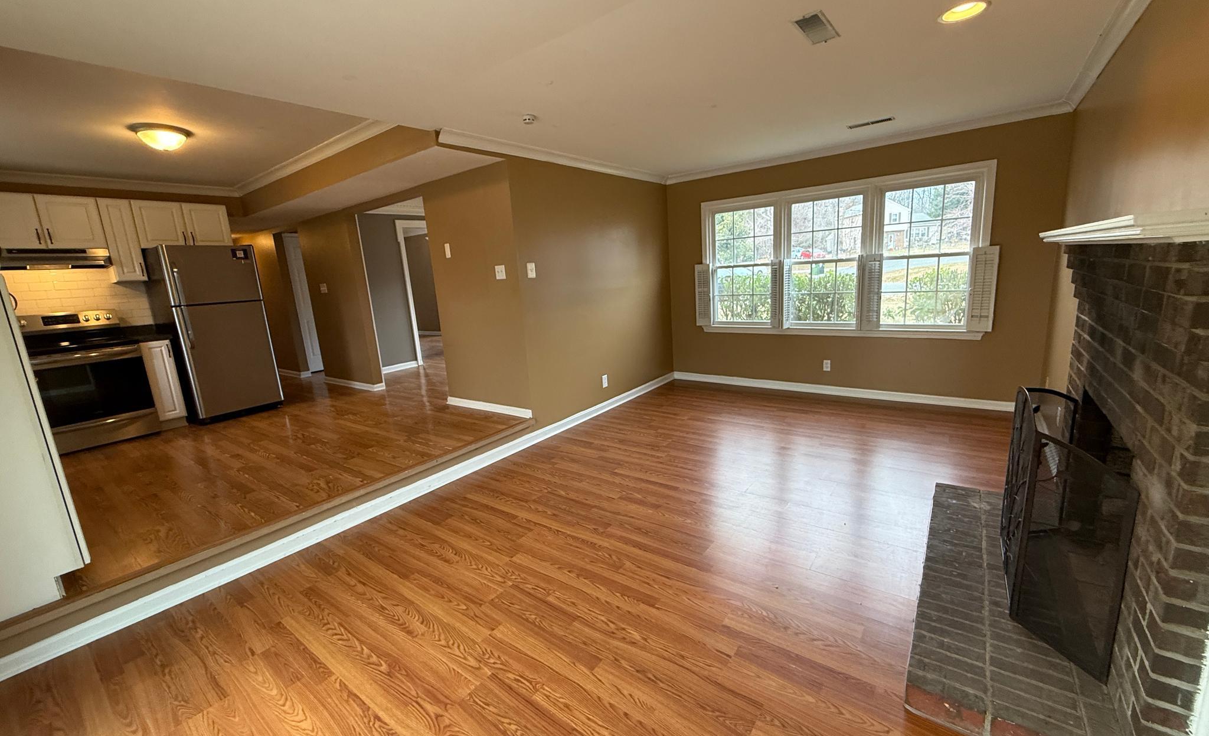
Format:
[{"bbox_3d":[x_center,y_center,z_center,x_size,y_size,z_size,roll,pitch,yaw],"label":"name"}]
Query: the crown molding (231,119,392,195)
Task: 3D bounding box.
[{"bbox_3d":[-2.727,-1.883,4.440,3.520,0.077,0.075,5,14,37],"label":"crown molding"}]

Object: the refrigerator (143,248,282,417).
[{"bbox_3d":[-3.993,-0.368,5.058,0.750,1.709,0.705,5,14,37],"label":"refrigerator"}]

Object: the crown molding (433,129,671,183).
[{"bbox_3d":[-0.163,-1.874,4.516,0.075,0.078,3.104,5,14,37],"label":"crown molding"}]

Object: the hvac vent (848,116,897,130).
[{"bbox_3d":[2.126,-1.933,3.901,0.340,0.020,0.145,5,14,37],"label":"hvac vent"}]

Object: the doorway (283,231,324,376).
[{"bbox_3d":[-4.257,-0.975,7.394,0.080,2.021,0.740,5,14,37],"label":"doorway"}]

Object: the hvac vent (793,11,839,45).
[{"bbox_3d":[0.969,-1.522,2.223,0.135,0.020,0.337,5,14,37],"label":"hvac vent"}]

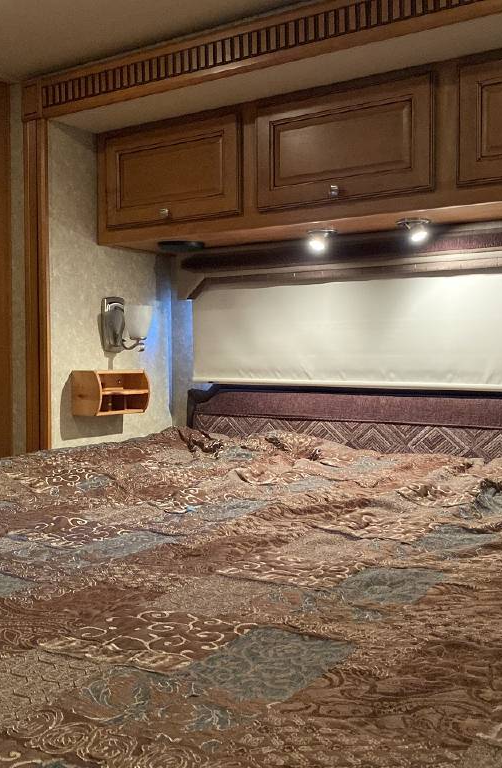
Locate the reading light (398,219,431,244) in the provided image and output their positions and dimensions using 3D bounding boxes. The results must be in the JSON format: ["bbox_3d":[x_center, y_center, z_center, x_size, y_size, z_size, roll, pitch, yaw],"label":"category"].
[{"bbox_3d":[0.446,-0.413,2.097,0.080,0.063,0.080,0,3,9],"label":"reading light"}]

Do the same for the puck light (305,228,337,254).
[{"bbox_3d":[0.204,-0.419,2.261,0.080,0.063,0.080,2,3,33],"label":"puck light"}]

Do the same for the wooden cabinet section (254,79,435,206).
[{"bbox_3d":[0.309,-0.641,2.179,0.514,0.290,0.300,1,2,31],"label":"wooden cabinet section"}]

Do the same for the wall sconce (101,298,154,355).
[{"bbox_3d":[-0.402,-0.198,2.539,0.160,0.188,0.104,2,3,33],"label":"wall sconce"}]

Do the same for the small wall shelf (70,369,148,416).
[{"bbox_3d":[-0.452,0.026,2.502,0.126,0.140,0.229,2,3,33],"label":"small wall shelf"}]

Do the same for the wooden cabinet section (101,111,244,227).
[{"bbox_3d":[-0.181,-0.647,2.474,0.508,0.290,0.300,1,2,31],"label":"wooden cabinet section"}]

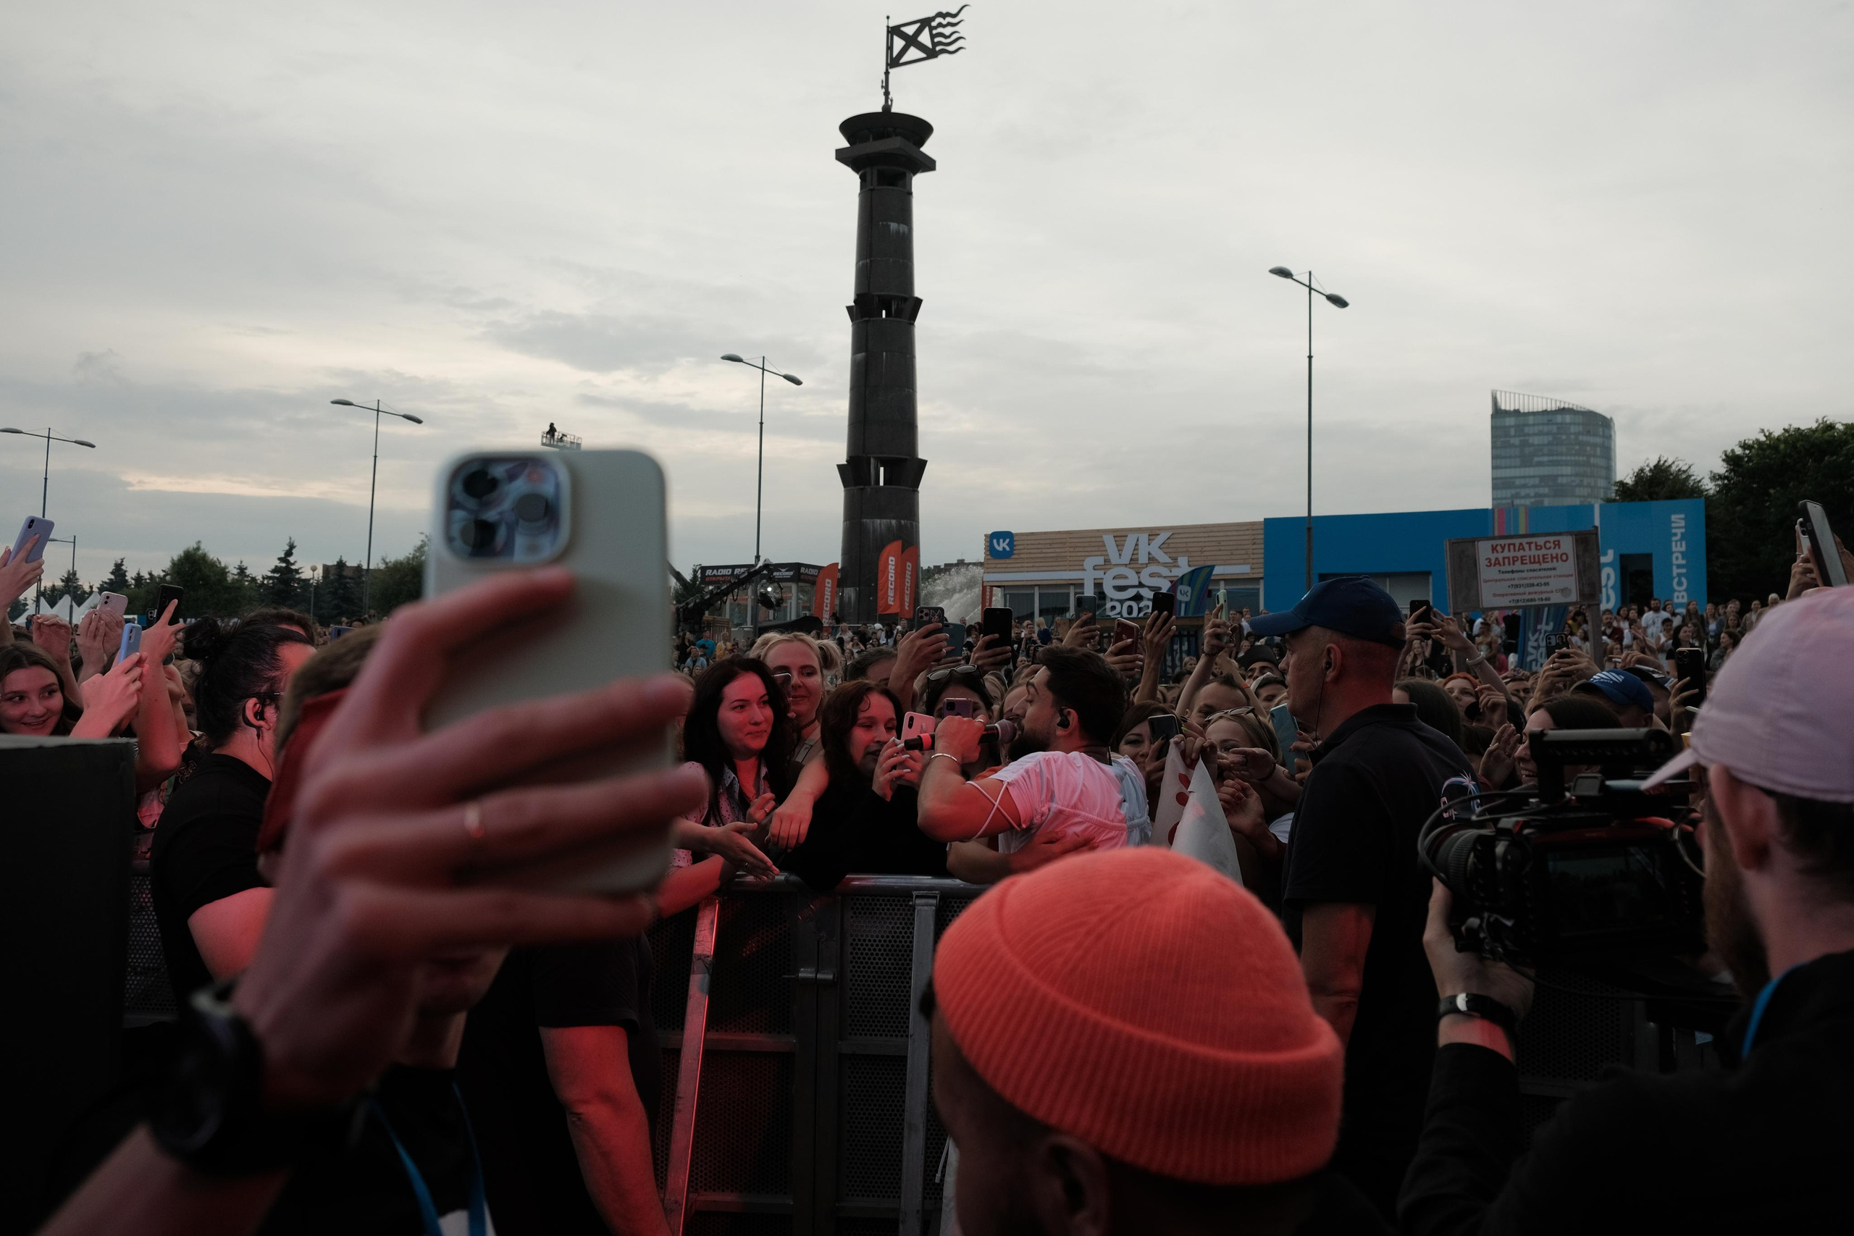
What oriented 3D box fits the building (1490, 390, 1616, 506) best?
[{"bbox_3d":[219.644,-26.455,486.544,39.000,108.000,30.000,0,-4,12],"label":"building"}]

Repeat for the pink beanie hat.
[{"bbox_3d":[0.116,0.184,0.718,0.213,0.140,0.185,24,4,36],"label":"pink beanie hat"}]

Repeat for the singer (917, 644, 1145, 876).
[{"bbox_3d":[0.241,0.869,2.952,0.530,1.620,0.480,4,-5,-43],"label":"singer"}]

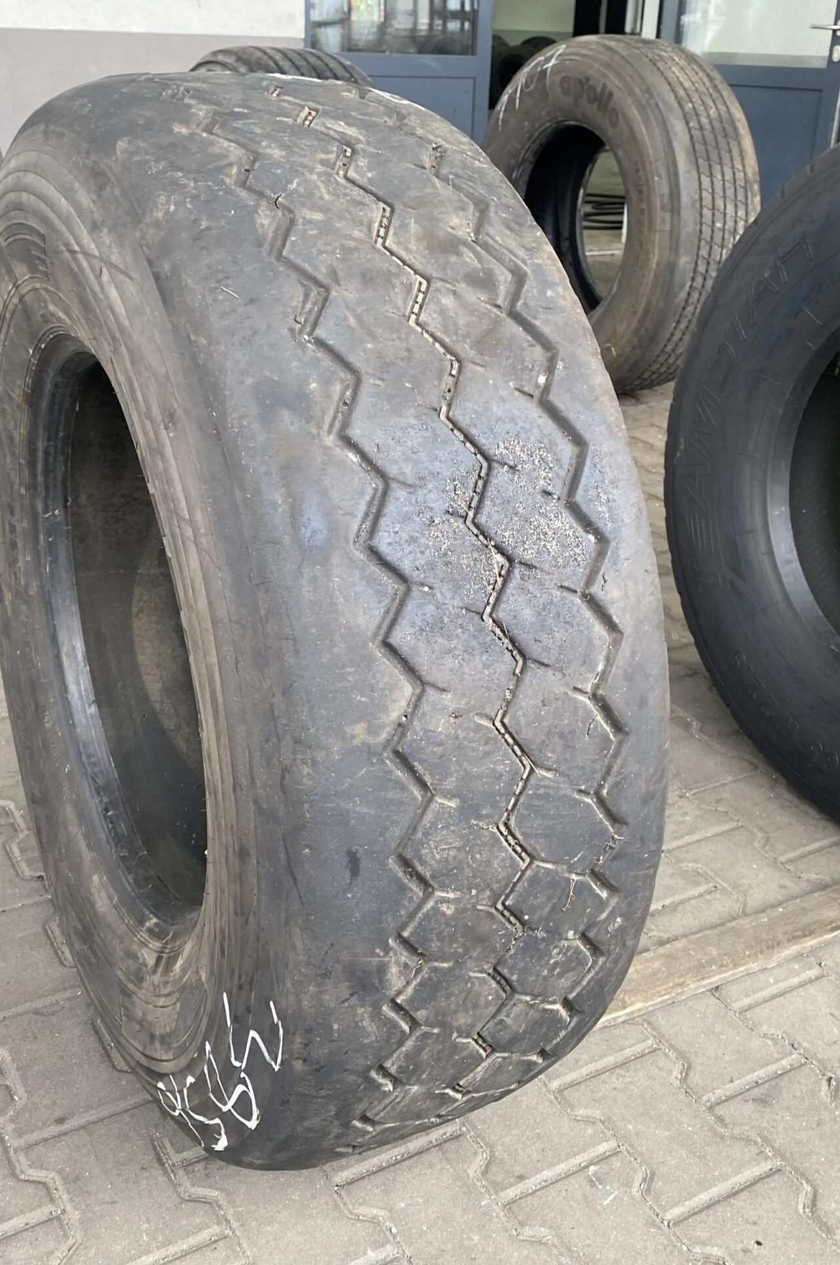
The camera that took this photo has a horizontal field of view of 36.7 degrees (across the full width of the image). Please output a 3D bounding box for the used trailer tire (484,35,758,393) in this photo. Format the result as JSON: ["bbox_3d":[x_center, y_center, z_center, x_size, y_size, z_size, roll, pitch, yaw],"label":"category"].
[{"bbox_3d":[0.579,-1.285,3.972,0.370,1.060,1.060,-14,30,-31],"label":"used trailer tire"}]

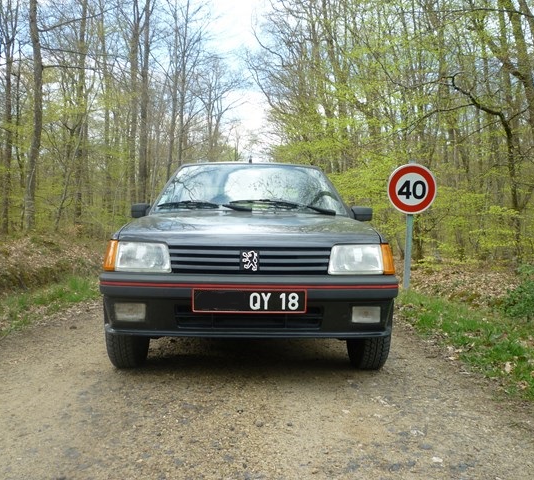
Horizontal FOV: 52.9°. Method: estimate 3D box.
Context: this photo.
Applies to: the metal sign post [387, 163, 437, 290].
[{"bbox_3d":[1.850,-0.155,6.960,0.650,1.710,0.100,4,-1,0],"label":"metal sign post"}]

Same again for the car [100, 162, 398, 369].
[{"bbox_3d":[-0.140,0.090,4.310,1.610,1.370,3.710,1,-1,-2],"label":"car"}]

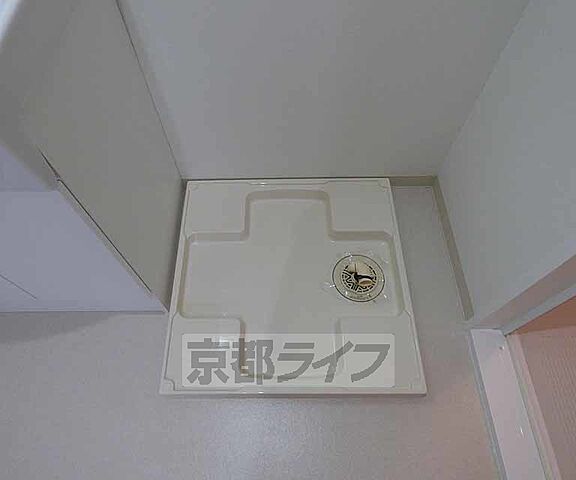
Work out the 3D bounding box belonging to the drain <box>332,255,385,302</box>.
[{"bbox_3d":[0.205,0.112,0.998,0.147,0.020,0.147,0,62,0],"label":"drain"}]

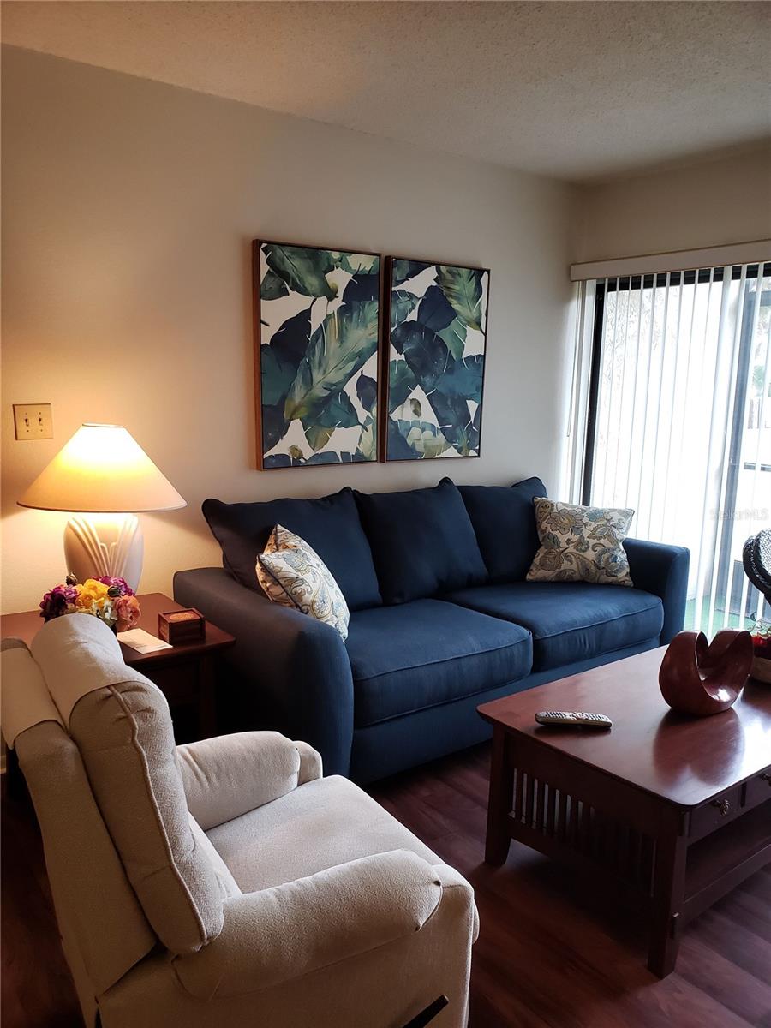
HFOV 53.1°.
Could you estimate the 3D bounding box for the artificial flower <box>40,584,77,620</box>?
[{"bbox_3d":[-0.969,0.263,2.290,0.100,0.105,0.090,0,10,-3],"label":"artificial flower"}]

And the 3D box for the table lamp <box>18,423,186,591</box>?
[{"bbox_3d":[-0.918,0.041,2.572,0.530,0.665,0.530,-7,13,-36],"label":"table lamp"}]

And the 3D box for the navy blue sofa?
[{"bbox_3d":[0.314,0.356,3.405,2.260,0.900,0.940,-7,13,-36],"label":"navy blue sofa"}]

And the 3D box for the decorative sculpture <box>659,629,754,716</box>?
[{"bbox_3d":[0.918,0.438,2.210,0.205,0.225,0.175,-1,11,-12],"label":"decorative sculpture"}]

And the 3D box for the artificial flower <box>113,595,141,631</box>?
[{"bbox_3d":[-0.803,0.308,2.400,0.082,0.105,0.075,-2,11,-18],"label":"artificial flower"}]

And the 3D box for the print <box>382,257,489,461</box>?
[{"bbox_3d":[0.245,-0.728,3.751,0.617,0.930,0.042,-7,13,-36],"label":"print"}]

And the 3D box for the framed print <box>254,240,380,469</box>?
[{"bbox_3d":[-0.282,-0.672,3.366,0.615,0.930,0.042,-7,13,-36],"label":"framed print"}]

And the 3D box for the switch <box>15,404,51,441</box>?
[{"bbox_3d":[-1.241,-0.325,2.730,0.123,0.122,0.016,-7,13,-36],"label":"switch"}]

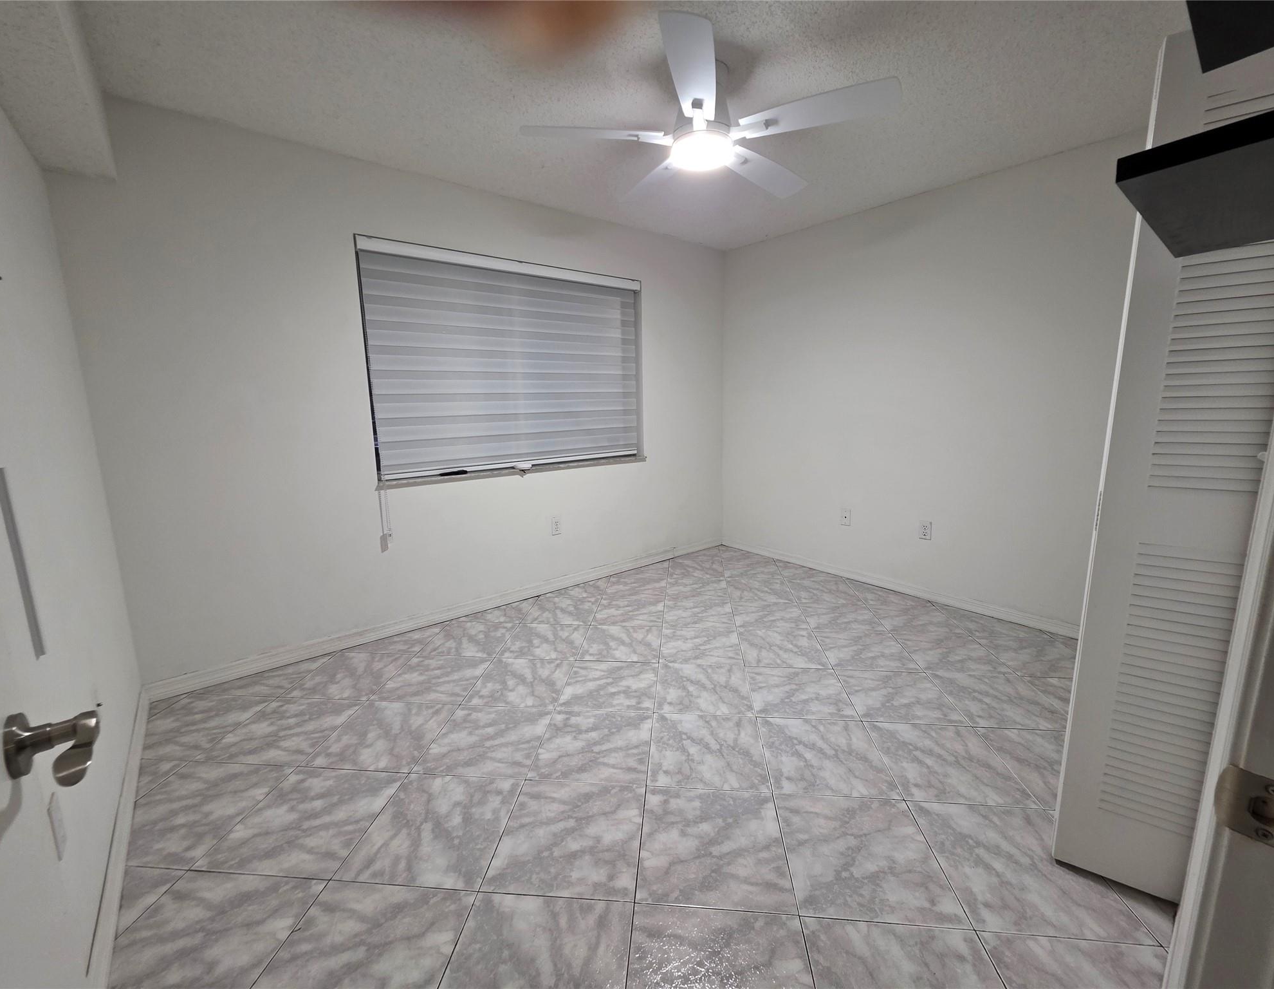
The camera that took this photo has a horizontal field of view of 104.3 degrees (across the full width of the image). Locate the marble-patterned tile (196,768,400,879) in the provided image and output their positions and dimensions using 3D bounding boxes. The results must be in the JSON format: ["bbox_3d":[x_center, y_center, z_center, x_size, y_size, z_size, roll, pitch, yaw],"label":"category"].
[{"bbox_3d":[-1.007,1.001,1.536,0.410,0.010,0.398,0,10,5],"label":"marble-patterned tile"}]

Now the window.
[{"bbox_3d":[-0.685,-0.792,3.124,1.844,1.249,0.100,-9,12,-39],"label":"window"}]

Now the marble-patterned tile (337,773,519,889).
[{"bbox_3d":[-0.599,1.001,1.497,0.410,0.010,0.398,0,10,5],"label":"marble-patterned tile"}]

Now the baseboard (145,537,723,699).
[{"bbox_3d":[-0.675,0.640,3.320,3.761,0.083,0.013,-9,13,-39],"label":"baseboard"}]

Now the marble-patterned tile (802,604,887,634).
[{"bbox_3d":[1.182,0.729,2.904,0.410,0.010,0.398,0,10,5],"label":"marble-patterned tile"}]

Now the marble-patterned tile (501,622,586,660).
[{"bbox_3d":[-0.490,0.805,2.685,0.406,0.020,0.404,0,10,5],"label":"marble-patterned tile"}]

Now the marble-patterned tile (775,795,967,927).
[{"bbox_3d":[0.623,1.004,1.384,0.406,0.020,0.404,0,10,5],"label":"marble-patterned tile"}]

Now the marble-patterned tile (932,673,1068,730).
[{"bbox_3d":[1.516,0.864,2.085,0.410,0.010,0.398,0,10,5],"label":"marble-patterned tile"}]

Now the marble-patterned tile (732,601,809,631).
[{"bbox_3d":[0.774,0.729,2.943,0.410,0.010,0.398,0,10,5],"label":"marble-patterned tile"}]

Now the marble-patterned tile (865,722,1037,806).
[{"bbox_3d":[1.071,0.932,1.733,0.410,0.010,0.398,0,10,5],"label":"marble-patterned tile"}]

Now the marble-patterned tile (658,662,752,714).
[{"bbox_3d":[0.294,0.872,2.208,0.406,0.020,0.404,0,10,5],"label":"marble-patterned tile"}]

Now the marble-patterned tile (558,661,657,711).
[{"bbox_3d":[-0.116,0.872,2.247,0.406,0.020,0.404,0,10,5],"label":"marble-patterned tile"}]

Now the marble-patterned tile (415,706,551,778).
[{"bbox_3d":[-0.562,0.933,1.887,0.410,0.010,0.398,0,10,5],"label":"marble-patterned tile"}]

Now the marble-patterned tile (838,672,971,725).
[{"bbox_3d":[1.111,0.871,2.129,0.406,0.020,0.404,0,10,5],"label":"marble-patterned tile"}]

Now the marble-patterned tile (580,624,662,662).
[{"bbox_3d":[-0.079,0.805,2.646,0.406,0.020,0.404,0,10,5],"label":"marble-patterned tile"}]

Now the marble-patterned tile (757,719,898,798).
[{"bbox_3d":[0.663,0.938,1.775,0.406,0.020,0.404,0,10,5],"label":"marble-patterned tile"}]

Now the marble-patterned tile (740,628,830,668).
[{"bbox_3d":[0.740,0.805,2.561,0.406,0.020,0.404,0,10,5],"label":"marble-patterned tile"}]

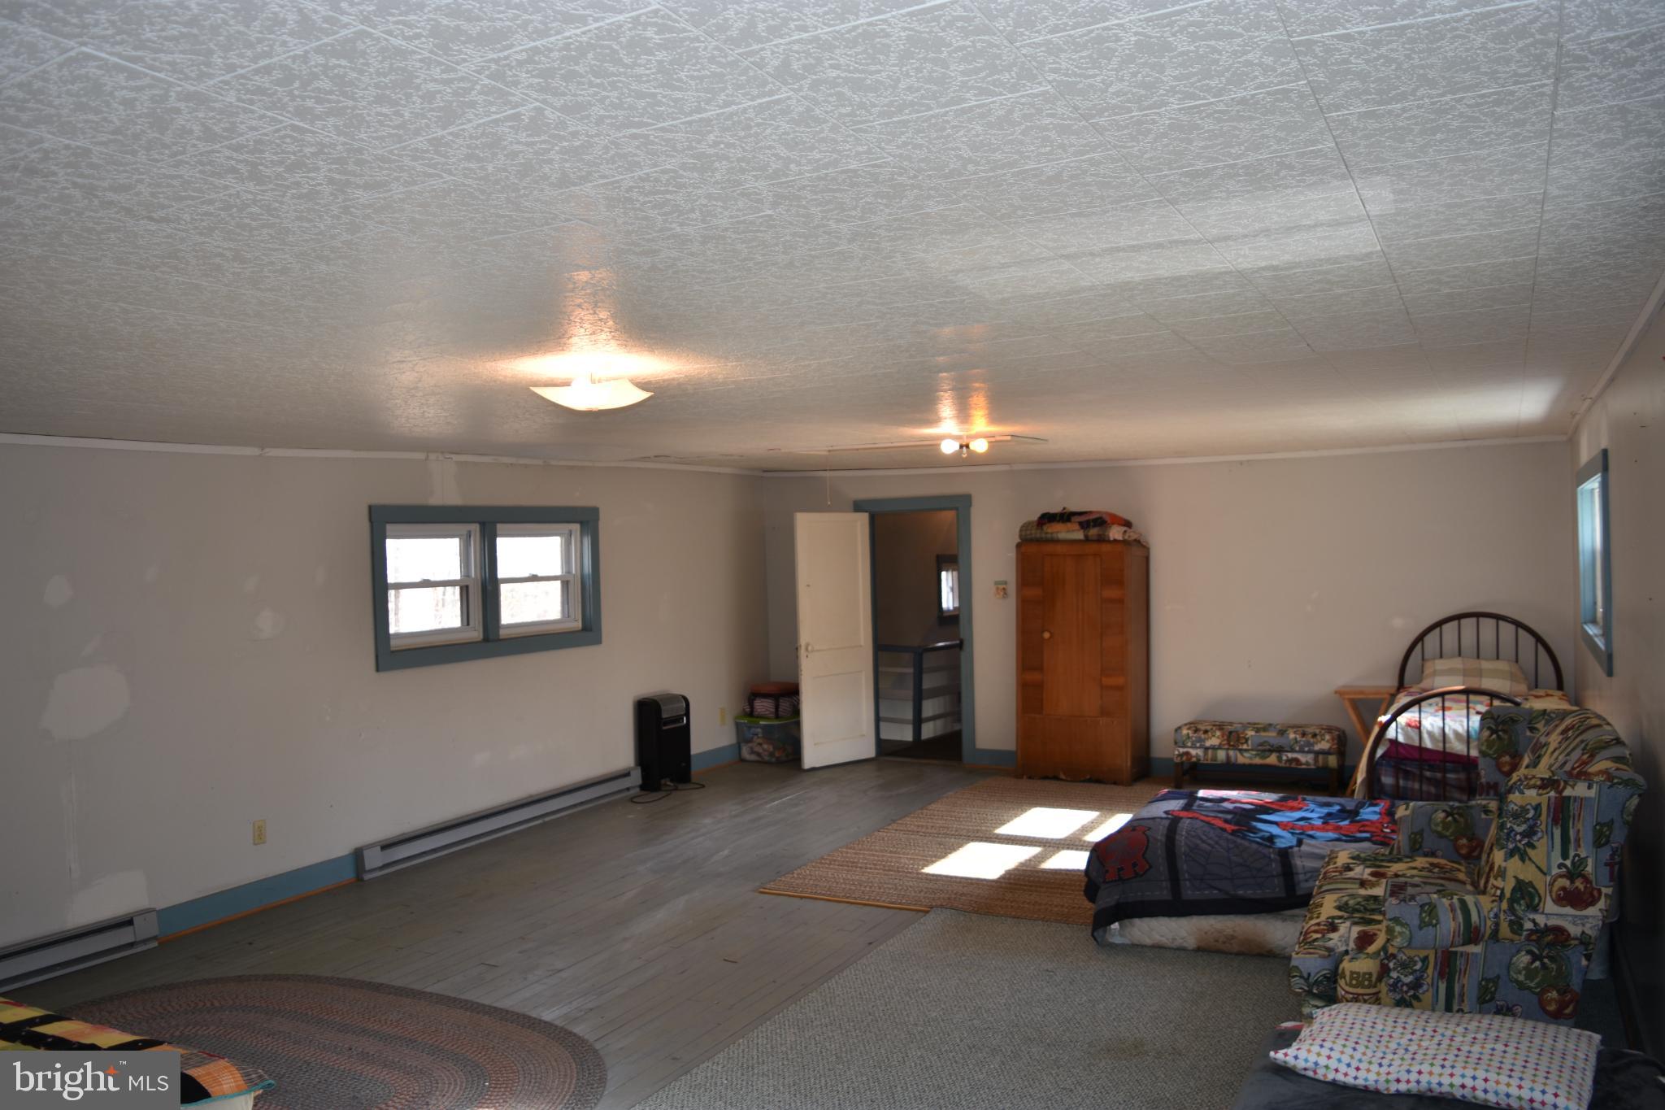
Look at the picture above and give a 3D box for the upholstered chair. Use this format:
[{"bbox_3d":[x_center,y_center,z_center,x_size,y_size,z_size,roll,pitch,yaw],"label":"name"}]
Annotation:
[{"bbox_3d":[2.075,1.149,4.187,0.890,1.080,1.450,-1,0,26],"label":"upholstered chair"}]

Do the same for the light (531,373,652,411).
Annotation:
[{"bbox_3d":[-0.768,-0.523,3.993,0.310,0.120,0.310,-2,1,8],"label":"light"}]

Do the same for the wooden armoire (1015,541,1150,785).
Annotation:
[{"bbox_3d":[1.848,0.774,9.178,0.870,1.745,0.440,-1,1,31],"label":"wooden armoire"}]

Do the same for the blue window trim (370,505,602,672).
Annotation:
[{"bbox_3d":[-2.121,0.161,7.846,0.110,0.930,2.030,-1,1,28],"label":"blue window trim"}]

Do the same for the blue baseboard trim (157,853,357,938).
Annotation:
[{"bbox_3d":[-2.761,1.659,6.113,0.020,0.132,1.122,-1,0,26],"label":"blue baseboard trim"}]

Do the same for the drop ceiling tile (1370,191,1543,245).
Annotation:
[{"bbox_3d":[1.192,-0.647,2.389,0.303,0.020,0.303,-1,1,28],"label":"drop ceiling tile"}]

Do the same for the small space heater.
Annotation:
[{"bbox_3d":[-1.258,1.389,9.349,0.180,0.690,0.340,-1,1,28],"label":"small space heater"}]

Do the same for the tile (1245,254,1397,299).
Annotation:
[{"bbox_3d":[1.164,-0.660,2.967,0.305,0.016,0.305,-1,0,28],"label":"tile"}]

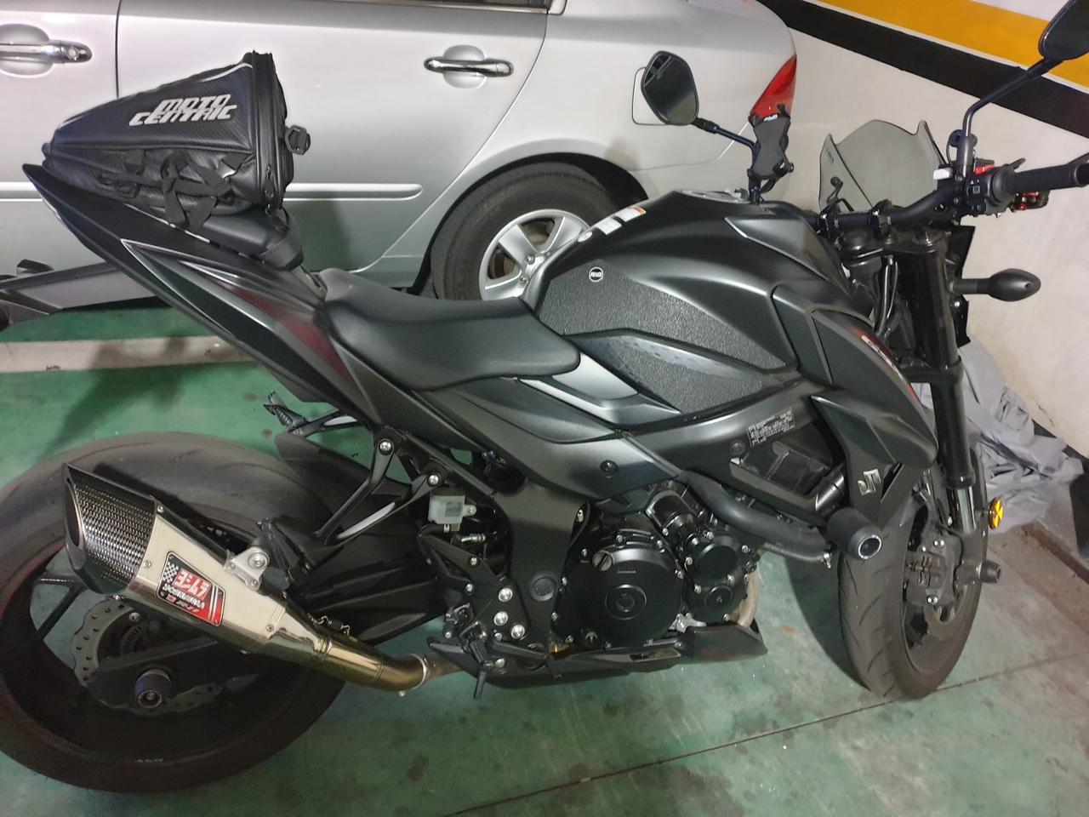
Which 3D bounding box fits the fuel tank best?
[{"bbox_3d":[0.200,-0.176,1.335,0.500,0.320,0.364,-1,22,-15],"label":"fuel tank"}]

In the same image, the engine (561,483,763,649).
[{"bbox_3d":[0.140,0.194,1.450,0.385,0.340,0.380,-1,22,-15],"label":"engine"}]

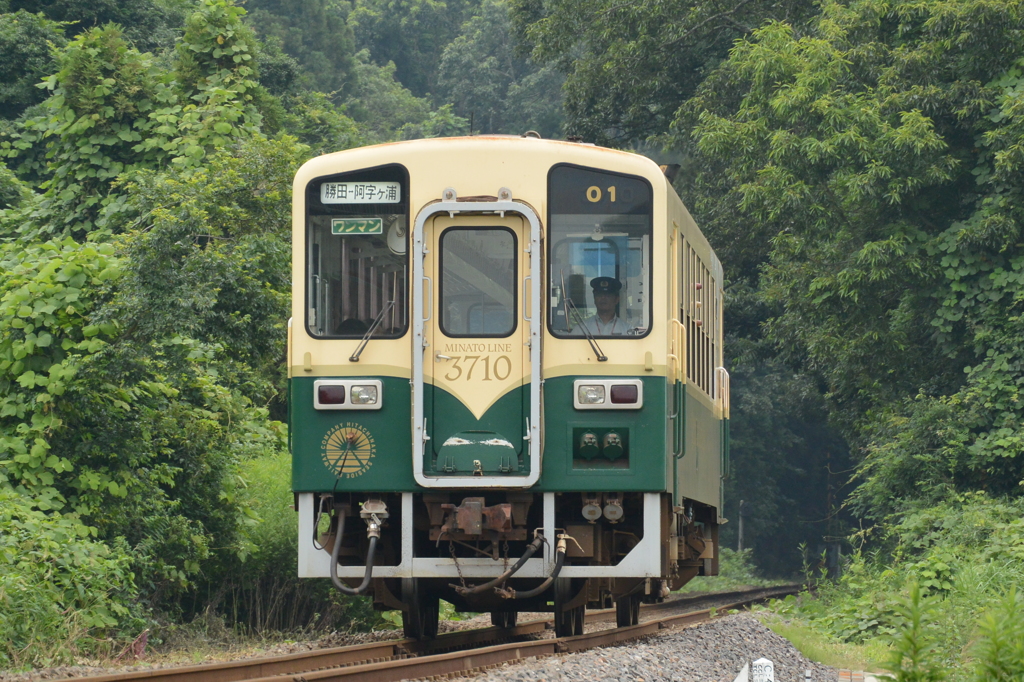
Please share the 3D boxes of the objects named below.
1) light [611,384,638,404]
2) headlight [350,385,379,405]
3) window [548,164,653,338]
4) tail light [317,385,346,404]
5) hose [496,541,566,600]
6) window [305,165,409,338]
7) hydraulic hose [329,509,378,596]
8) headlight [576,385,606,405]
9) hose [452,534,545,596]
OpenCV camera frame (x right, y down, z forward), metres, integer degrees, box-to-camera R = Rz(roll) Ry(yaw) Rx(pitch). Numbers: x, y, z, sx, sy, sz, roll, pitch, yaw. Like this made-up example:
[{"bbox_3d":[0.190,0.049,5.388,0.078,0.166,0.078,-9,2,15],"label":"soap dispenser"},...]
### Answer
[{"bbox_3d":[0.809,0.386,60.596,0.197,0.140,0.070,0,-2,3],"label":"light"},{"bbox_3d":[-1.058,0.386,60.681,0.198,0.140,0.090,0,-2,3],"label":"headlight"},{"bbox_3d":[0.639,-0.642,60.621,0.747,1.249,0.050,0,-2,3],"label":"window"},{"bbox_3d":[-1.292,0.386,60.692,0.198,0.140,0.070,0,-2,3],"label":"tail light"},{"bbox_3d":[0.140,1.634,60.513,0.502,0.451,0.200,0,-2,3],"label":"hose"},{"bbox_3d":[-1.114,-0.643,60.701,0.748,1.251,0.050,0,-2,3],"label":"window"},{"bbox_3d":[-1.138,1.518,60.625,0.359,0.632,0.200,0,-2,3],"label":"hydraulic hose"},{"bbox_3d":[0.576,0.386,60.606,0.197,0.140,0.090,0,-2,3],"label":"headlight"},{"bbox_3d":[-0.104,1.609,60.525,0.674,0.444,0.200,0,-2,3],"label":"hose"}]

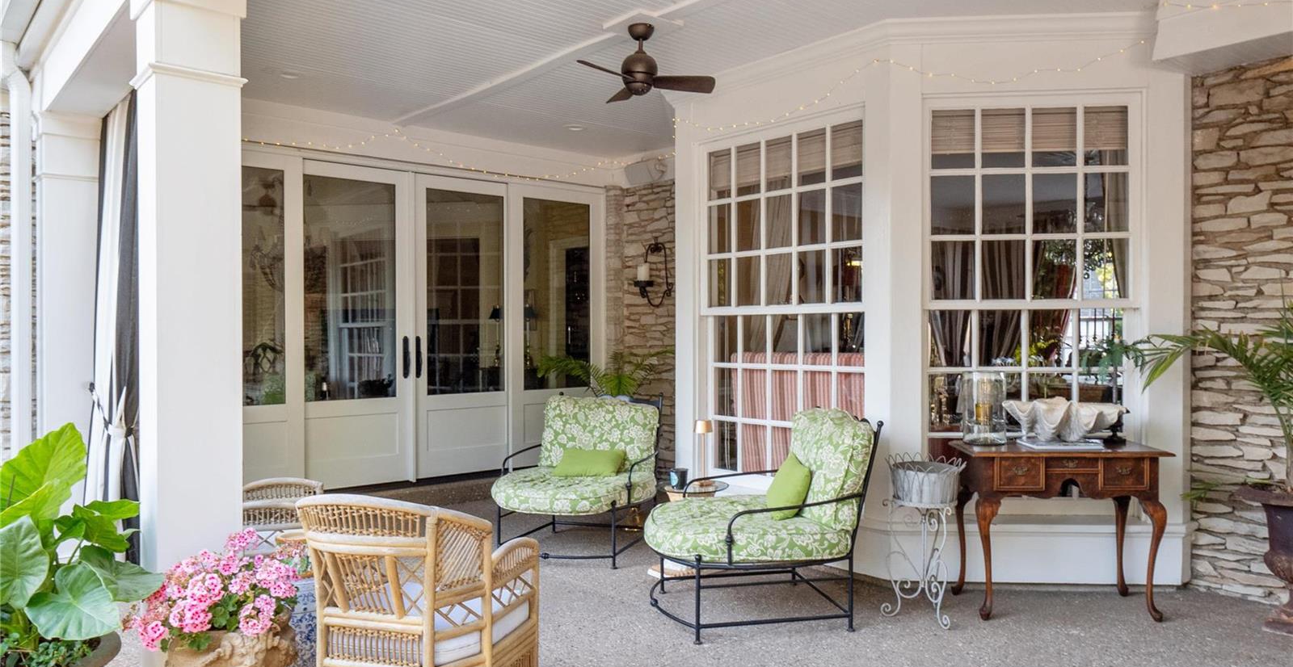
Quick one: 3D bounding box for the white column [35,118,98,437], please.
[{"bbox_3d":[-3.163,0.072,4.717,0.310,2.461,0.310,0,0,-41],"label":"white column"}]

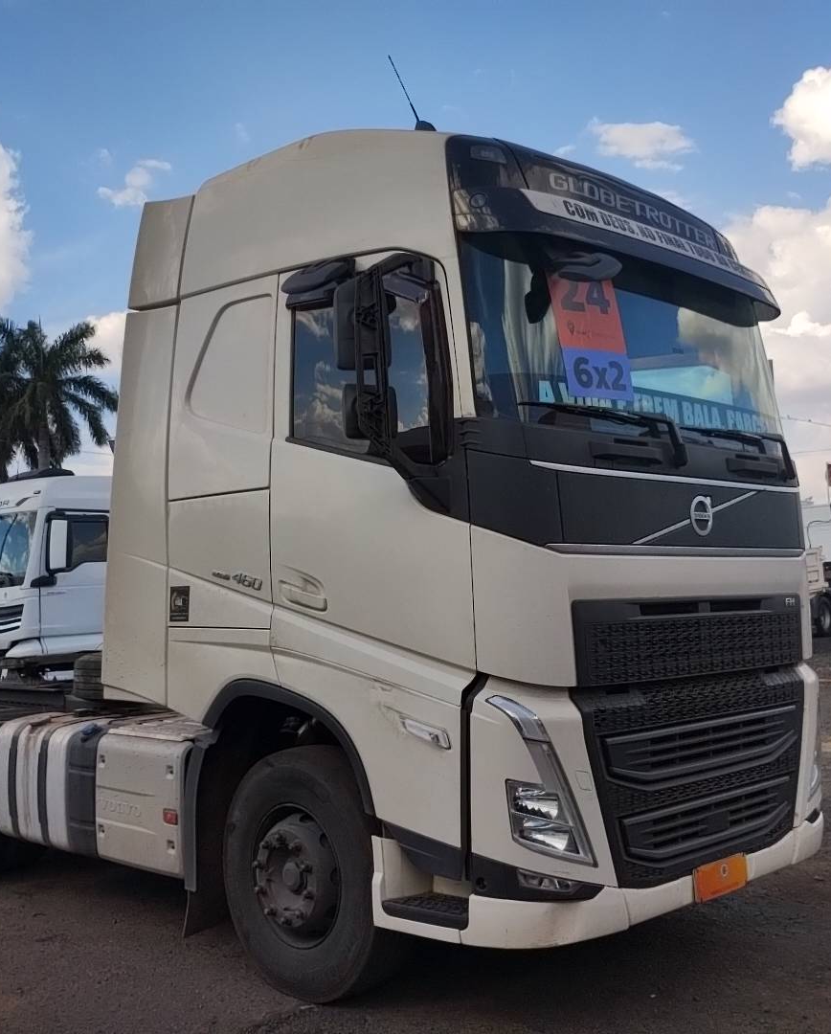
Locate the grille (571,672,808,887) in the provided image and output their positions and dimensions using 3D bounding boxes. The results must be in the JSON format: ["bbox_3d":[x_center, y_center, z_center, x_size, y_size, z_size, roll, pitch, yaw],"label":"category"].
[{"bbox_3d":[1.234,1.025,4.584,1.740,0.770,0.140,3,-7,-44],"label":"grille"}]

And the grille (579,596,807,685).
[{"bbox_3d":[1.212,0.488,4.637,1.780,0.320,0.120,3,-7,-45],"label":"grille"}]

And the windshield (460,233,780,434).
[{"bbox_3d":[1.069,-0.655,4.840,2.310,0.780,0.270,3,-7,-45],"label":"windshield"}]

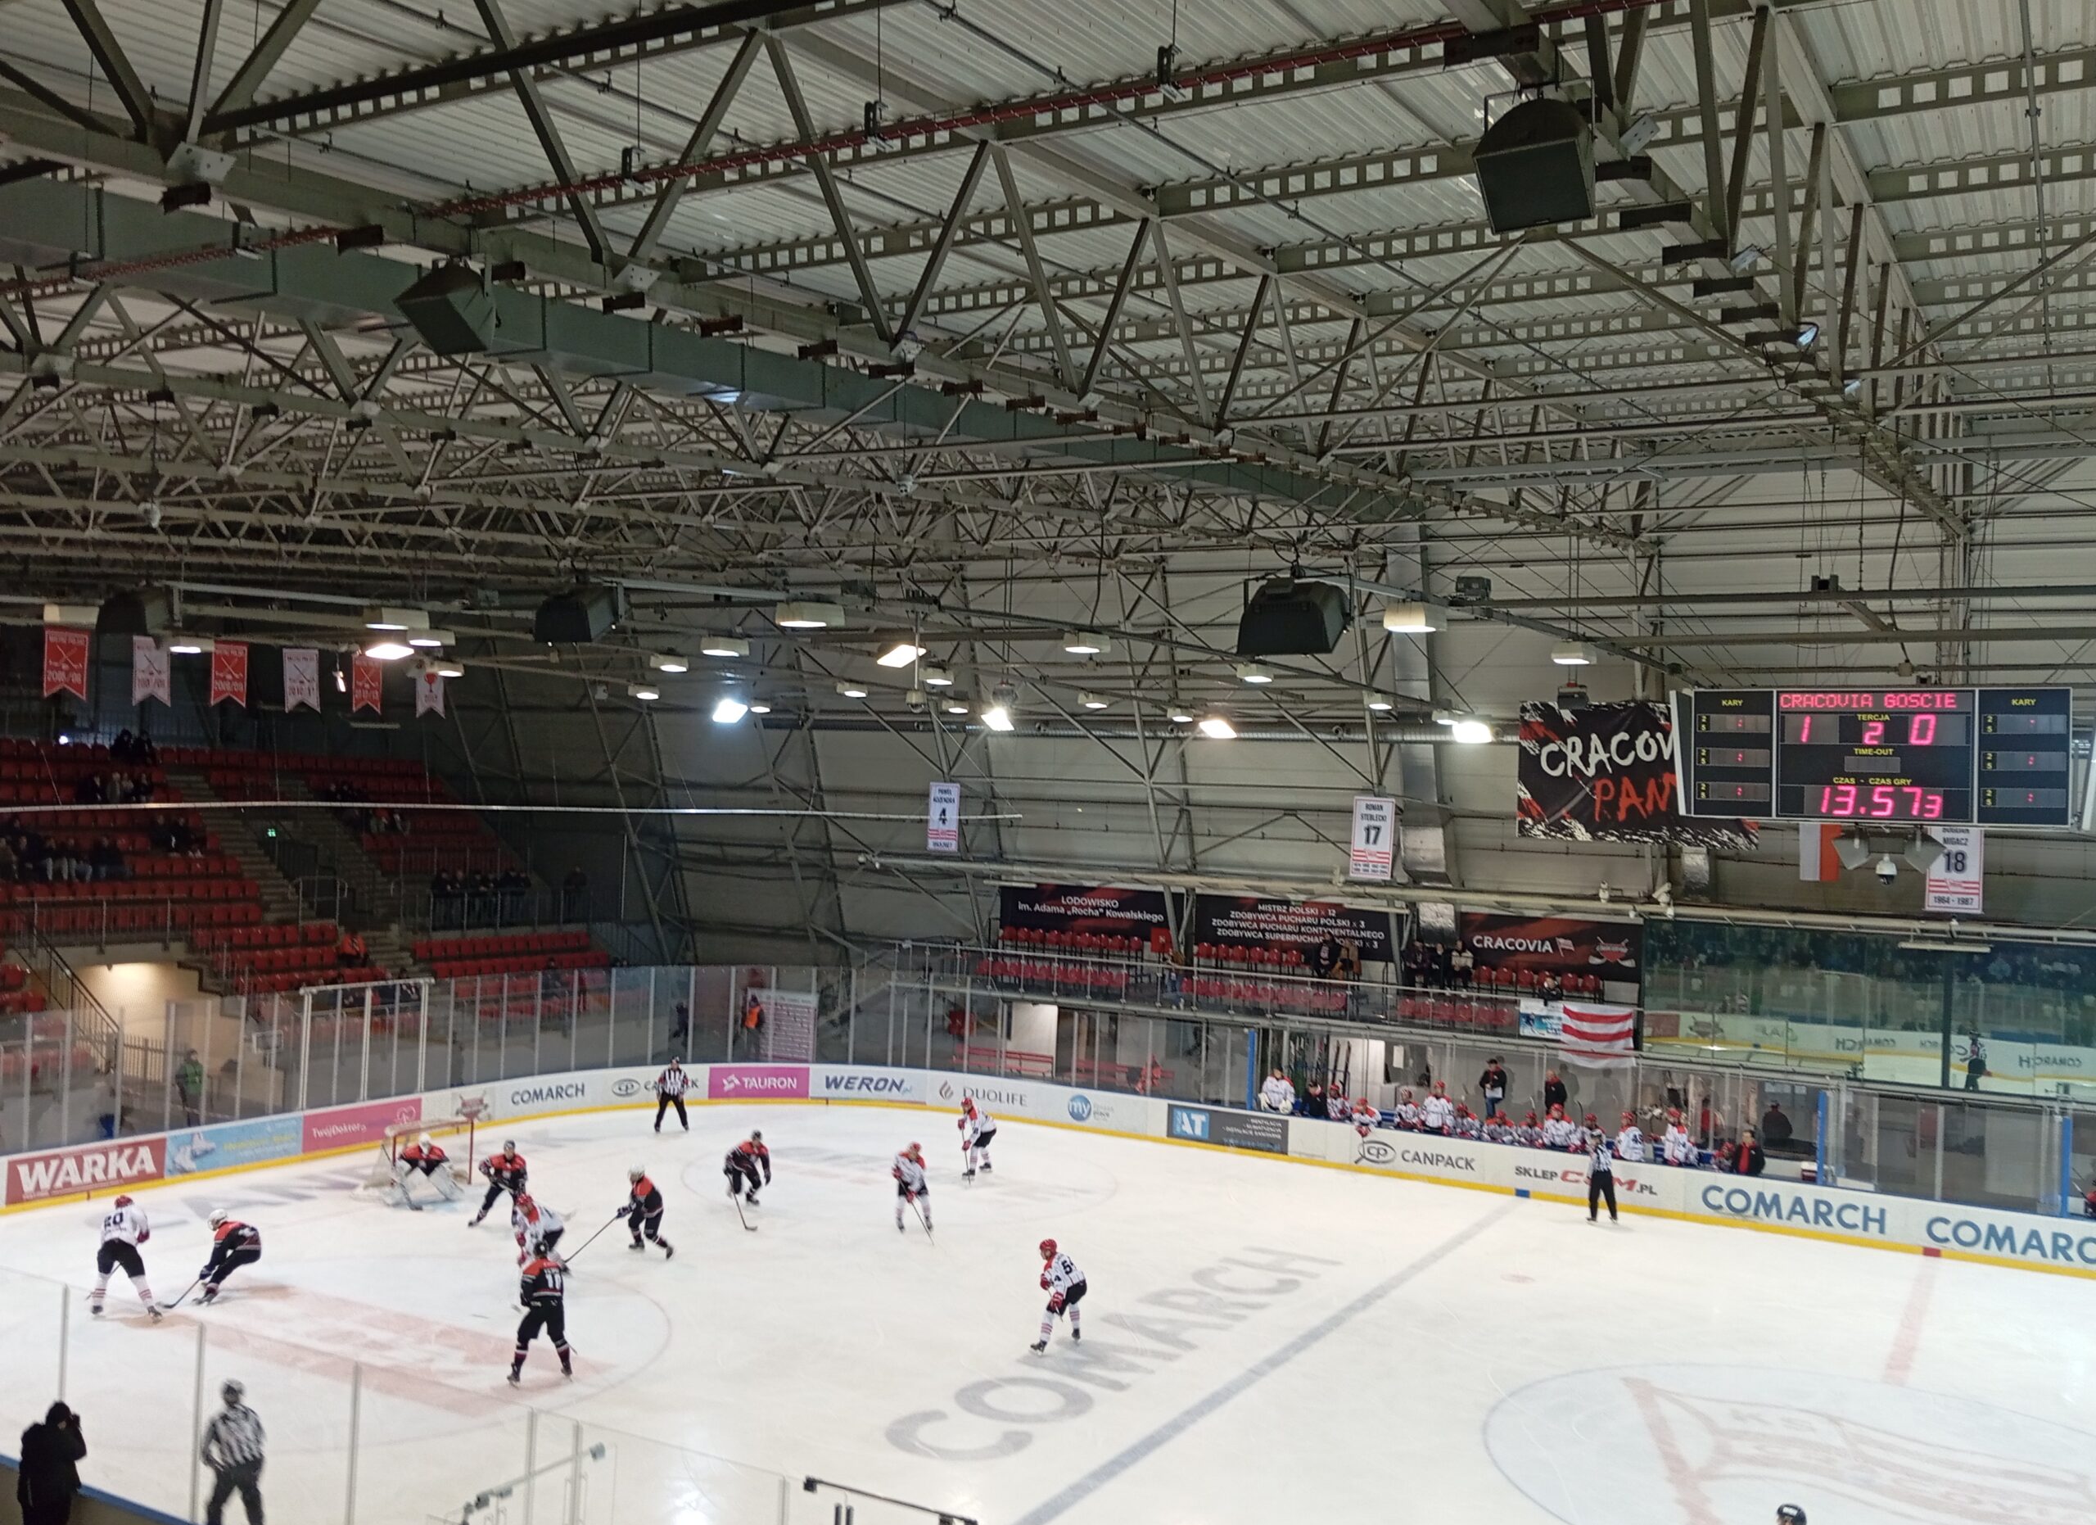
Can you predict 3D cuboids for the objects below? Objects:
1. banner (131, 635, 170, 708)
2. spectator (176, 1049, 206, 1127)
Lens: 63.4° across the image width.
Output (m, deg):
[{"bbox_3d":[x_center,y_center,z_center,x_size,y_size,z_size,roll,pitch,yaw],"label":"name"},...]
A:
[{"bbox_3d":[-20.421,-2.069,38.643,0.040,1.630,0.890,1,-3,30],"label":"banner"},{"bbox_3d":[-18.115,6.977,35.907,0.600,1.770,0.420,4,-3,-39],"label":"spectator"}]

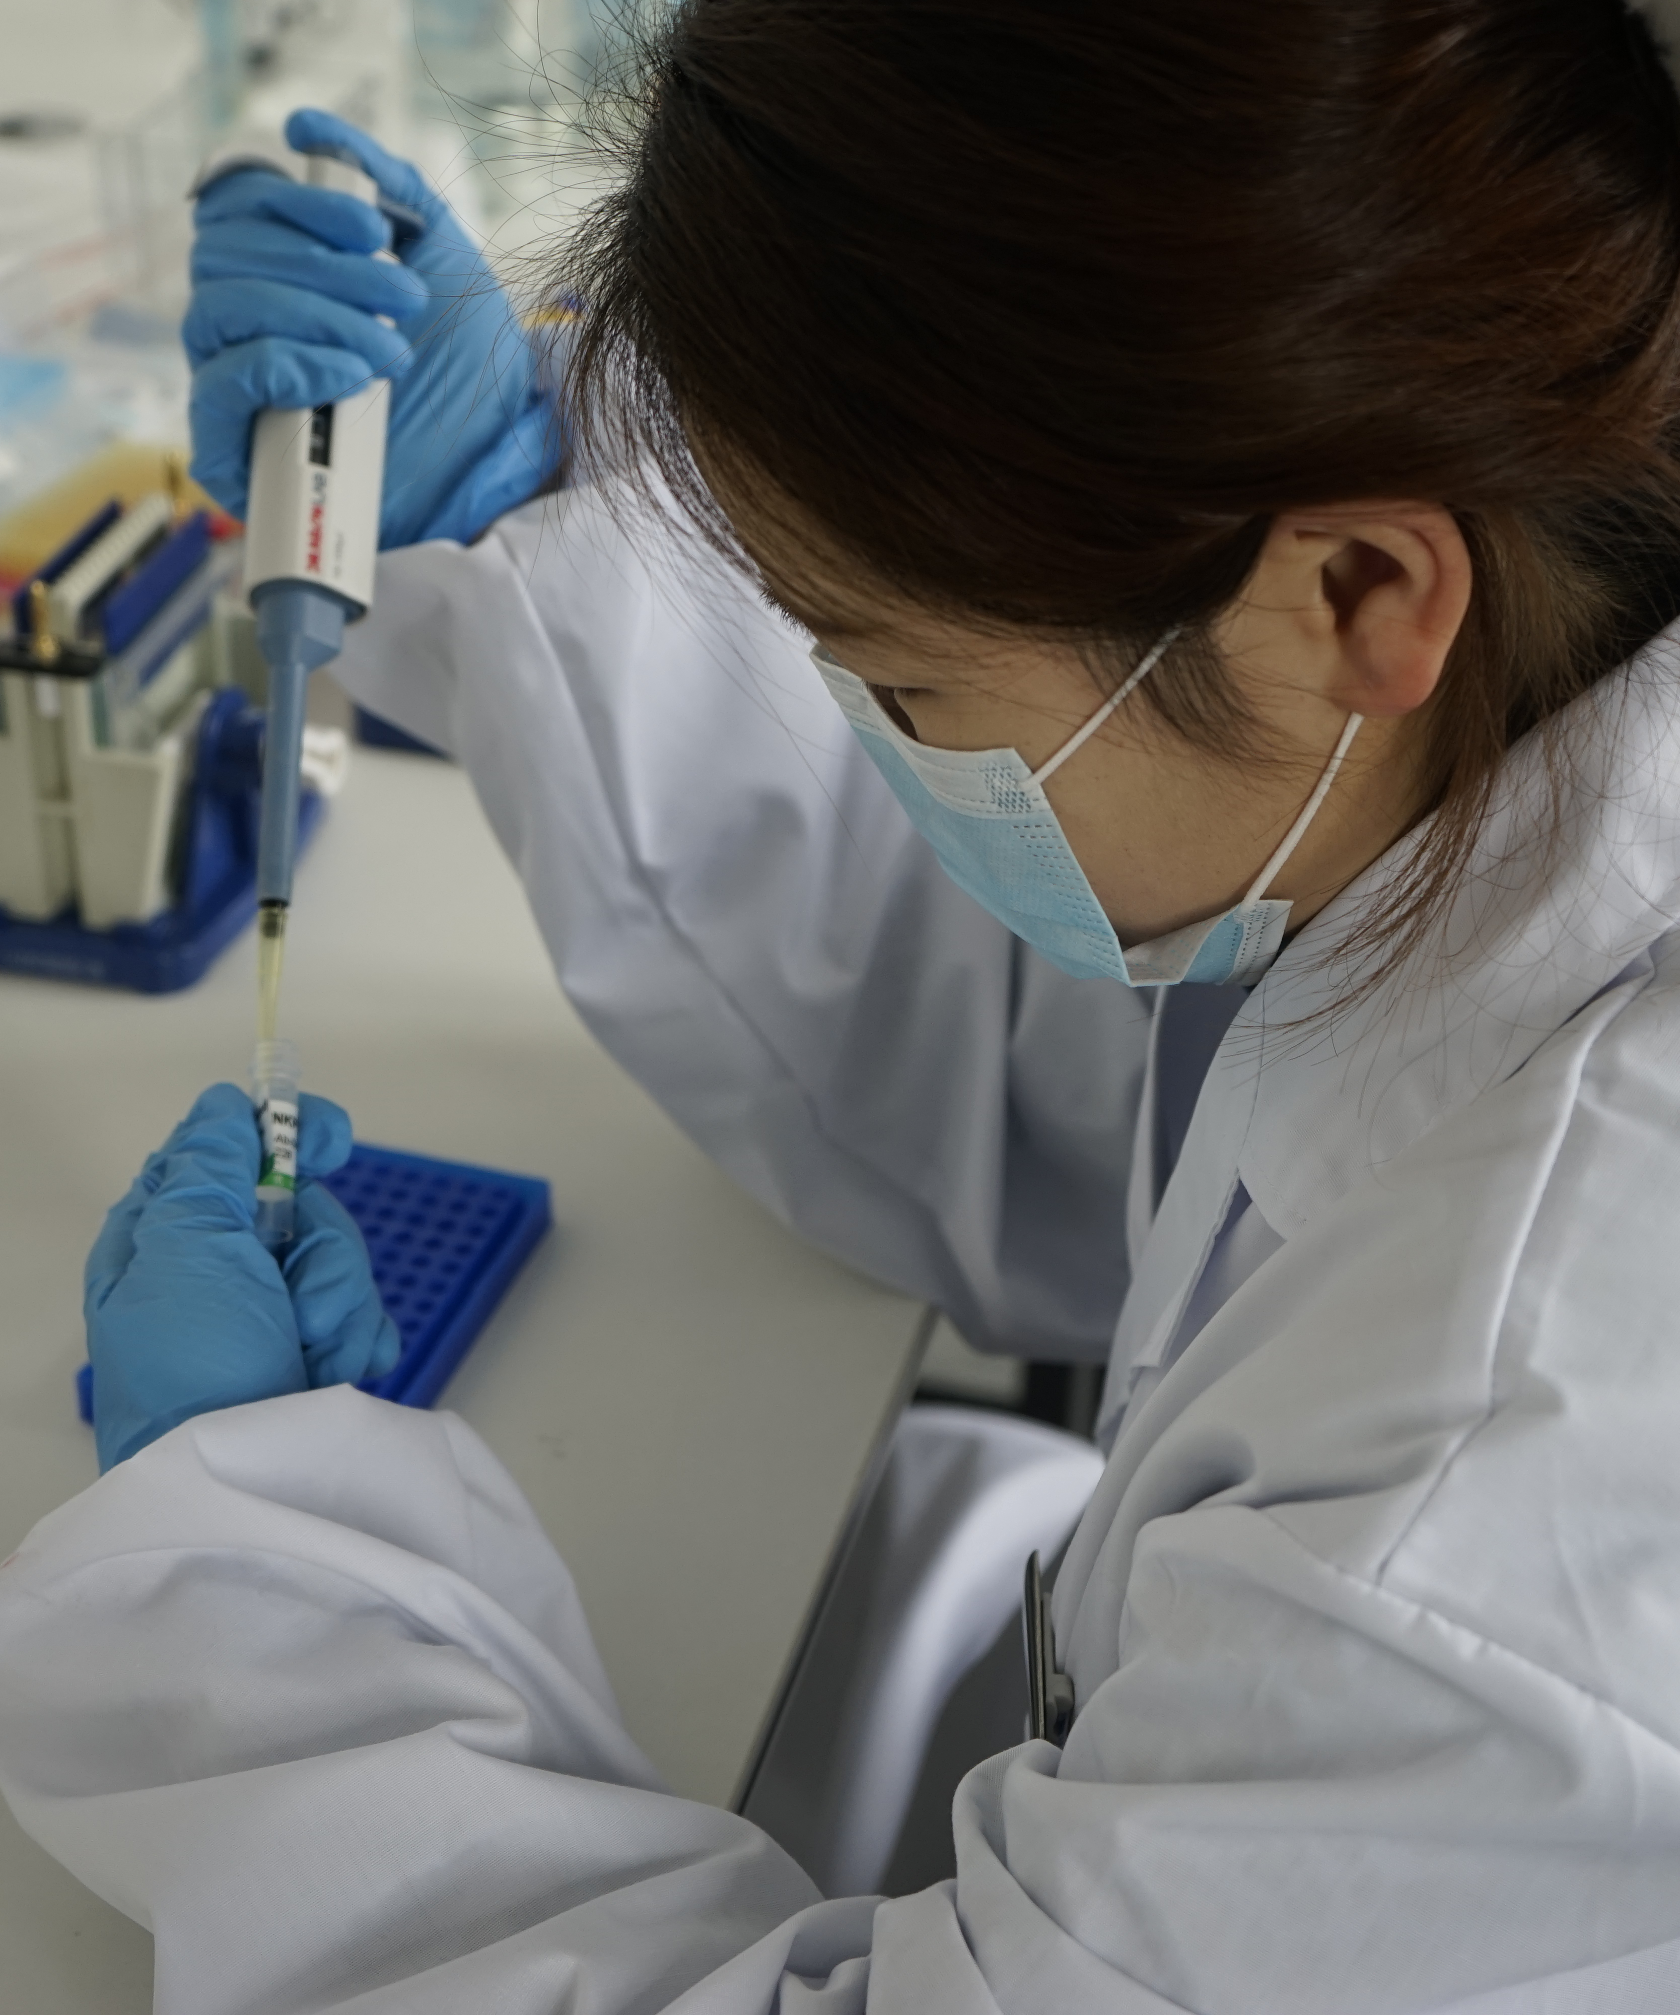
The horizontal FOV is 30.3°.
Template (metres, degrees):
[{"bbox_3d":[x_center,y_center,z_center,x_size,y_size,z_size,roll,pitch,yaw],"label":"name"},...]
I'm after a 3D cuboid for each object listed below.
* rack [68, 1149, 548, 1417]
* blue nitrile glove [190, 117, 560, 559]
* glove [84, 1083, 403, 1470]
[{"bbox_3d":[-0.140,0.079,0.848,0.085,0.017,0.122,10,33,13],"label":"rack"},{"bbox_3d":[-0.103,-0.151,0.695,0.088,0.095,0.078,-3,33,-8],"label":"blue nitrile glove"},{"bbox_3d":[-0.147,0.070,0.765,0.082,0.108,0.080,5,13,-10],"label":"glove"}]

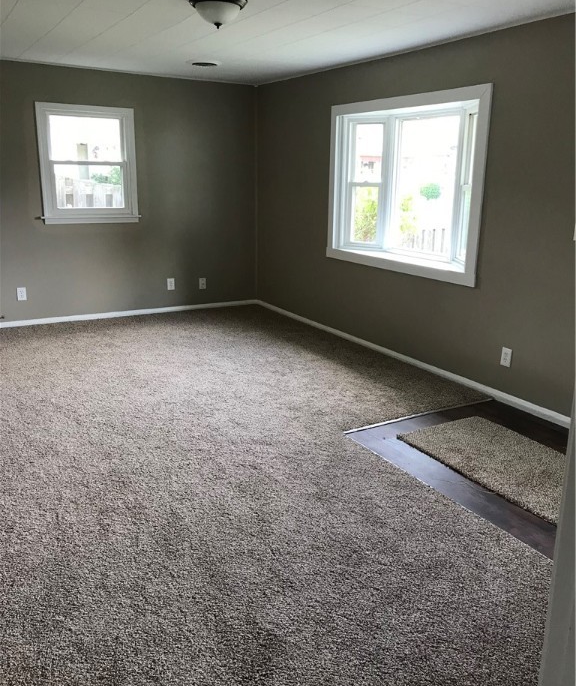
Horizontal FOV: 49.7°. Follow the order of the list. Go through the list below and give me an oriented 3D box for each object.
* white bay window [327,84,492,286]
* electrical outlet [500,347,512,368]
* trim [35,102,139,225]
[{"bbox_3d":[0.851,-1.236,4.910,0.090,1.325,1.820,-8,18,-30],"label":"white bay window"},{"bbox_3d":[1.458,0.100,4.155,0.012,0.121,0.075,-8,18,-30],"label":"electrical outlet"},{"bbox_3d":[-1.869,-1.674,5.879,0.900,1.070,0.080,-8,18,-30],"label":"trim"}]

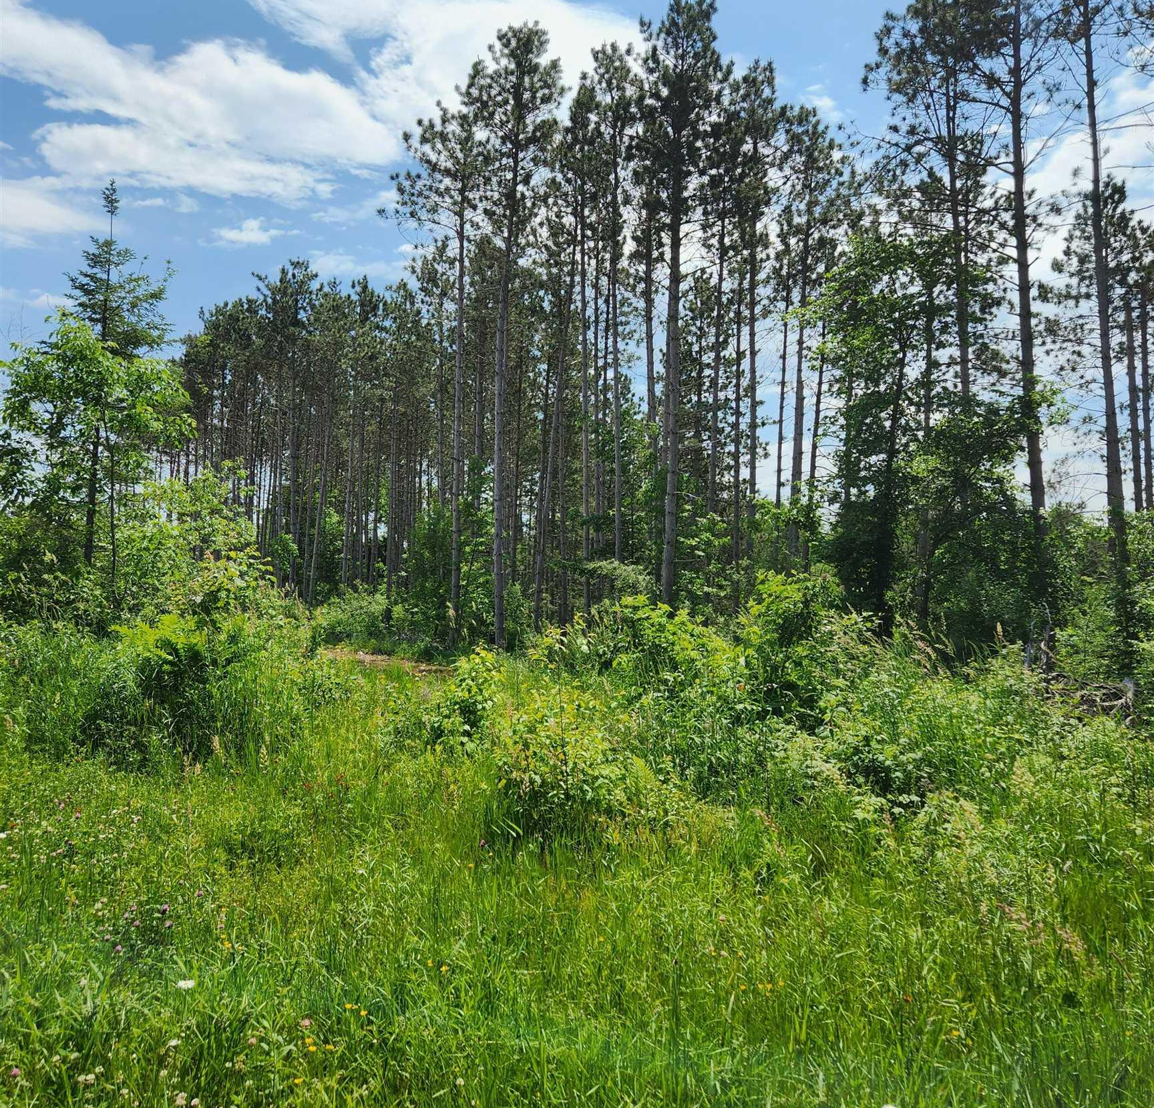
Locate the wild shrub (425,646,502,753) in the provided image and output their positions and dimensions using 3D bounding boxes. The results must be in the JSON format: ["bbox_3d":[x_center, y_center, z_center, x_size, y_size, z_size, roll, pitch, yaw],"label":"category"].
[{"bbox_3d":[-1.125,1.480,10.124,0.780,1.110,0.750,0,-4,0],"label":"wild shrub"}]

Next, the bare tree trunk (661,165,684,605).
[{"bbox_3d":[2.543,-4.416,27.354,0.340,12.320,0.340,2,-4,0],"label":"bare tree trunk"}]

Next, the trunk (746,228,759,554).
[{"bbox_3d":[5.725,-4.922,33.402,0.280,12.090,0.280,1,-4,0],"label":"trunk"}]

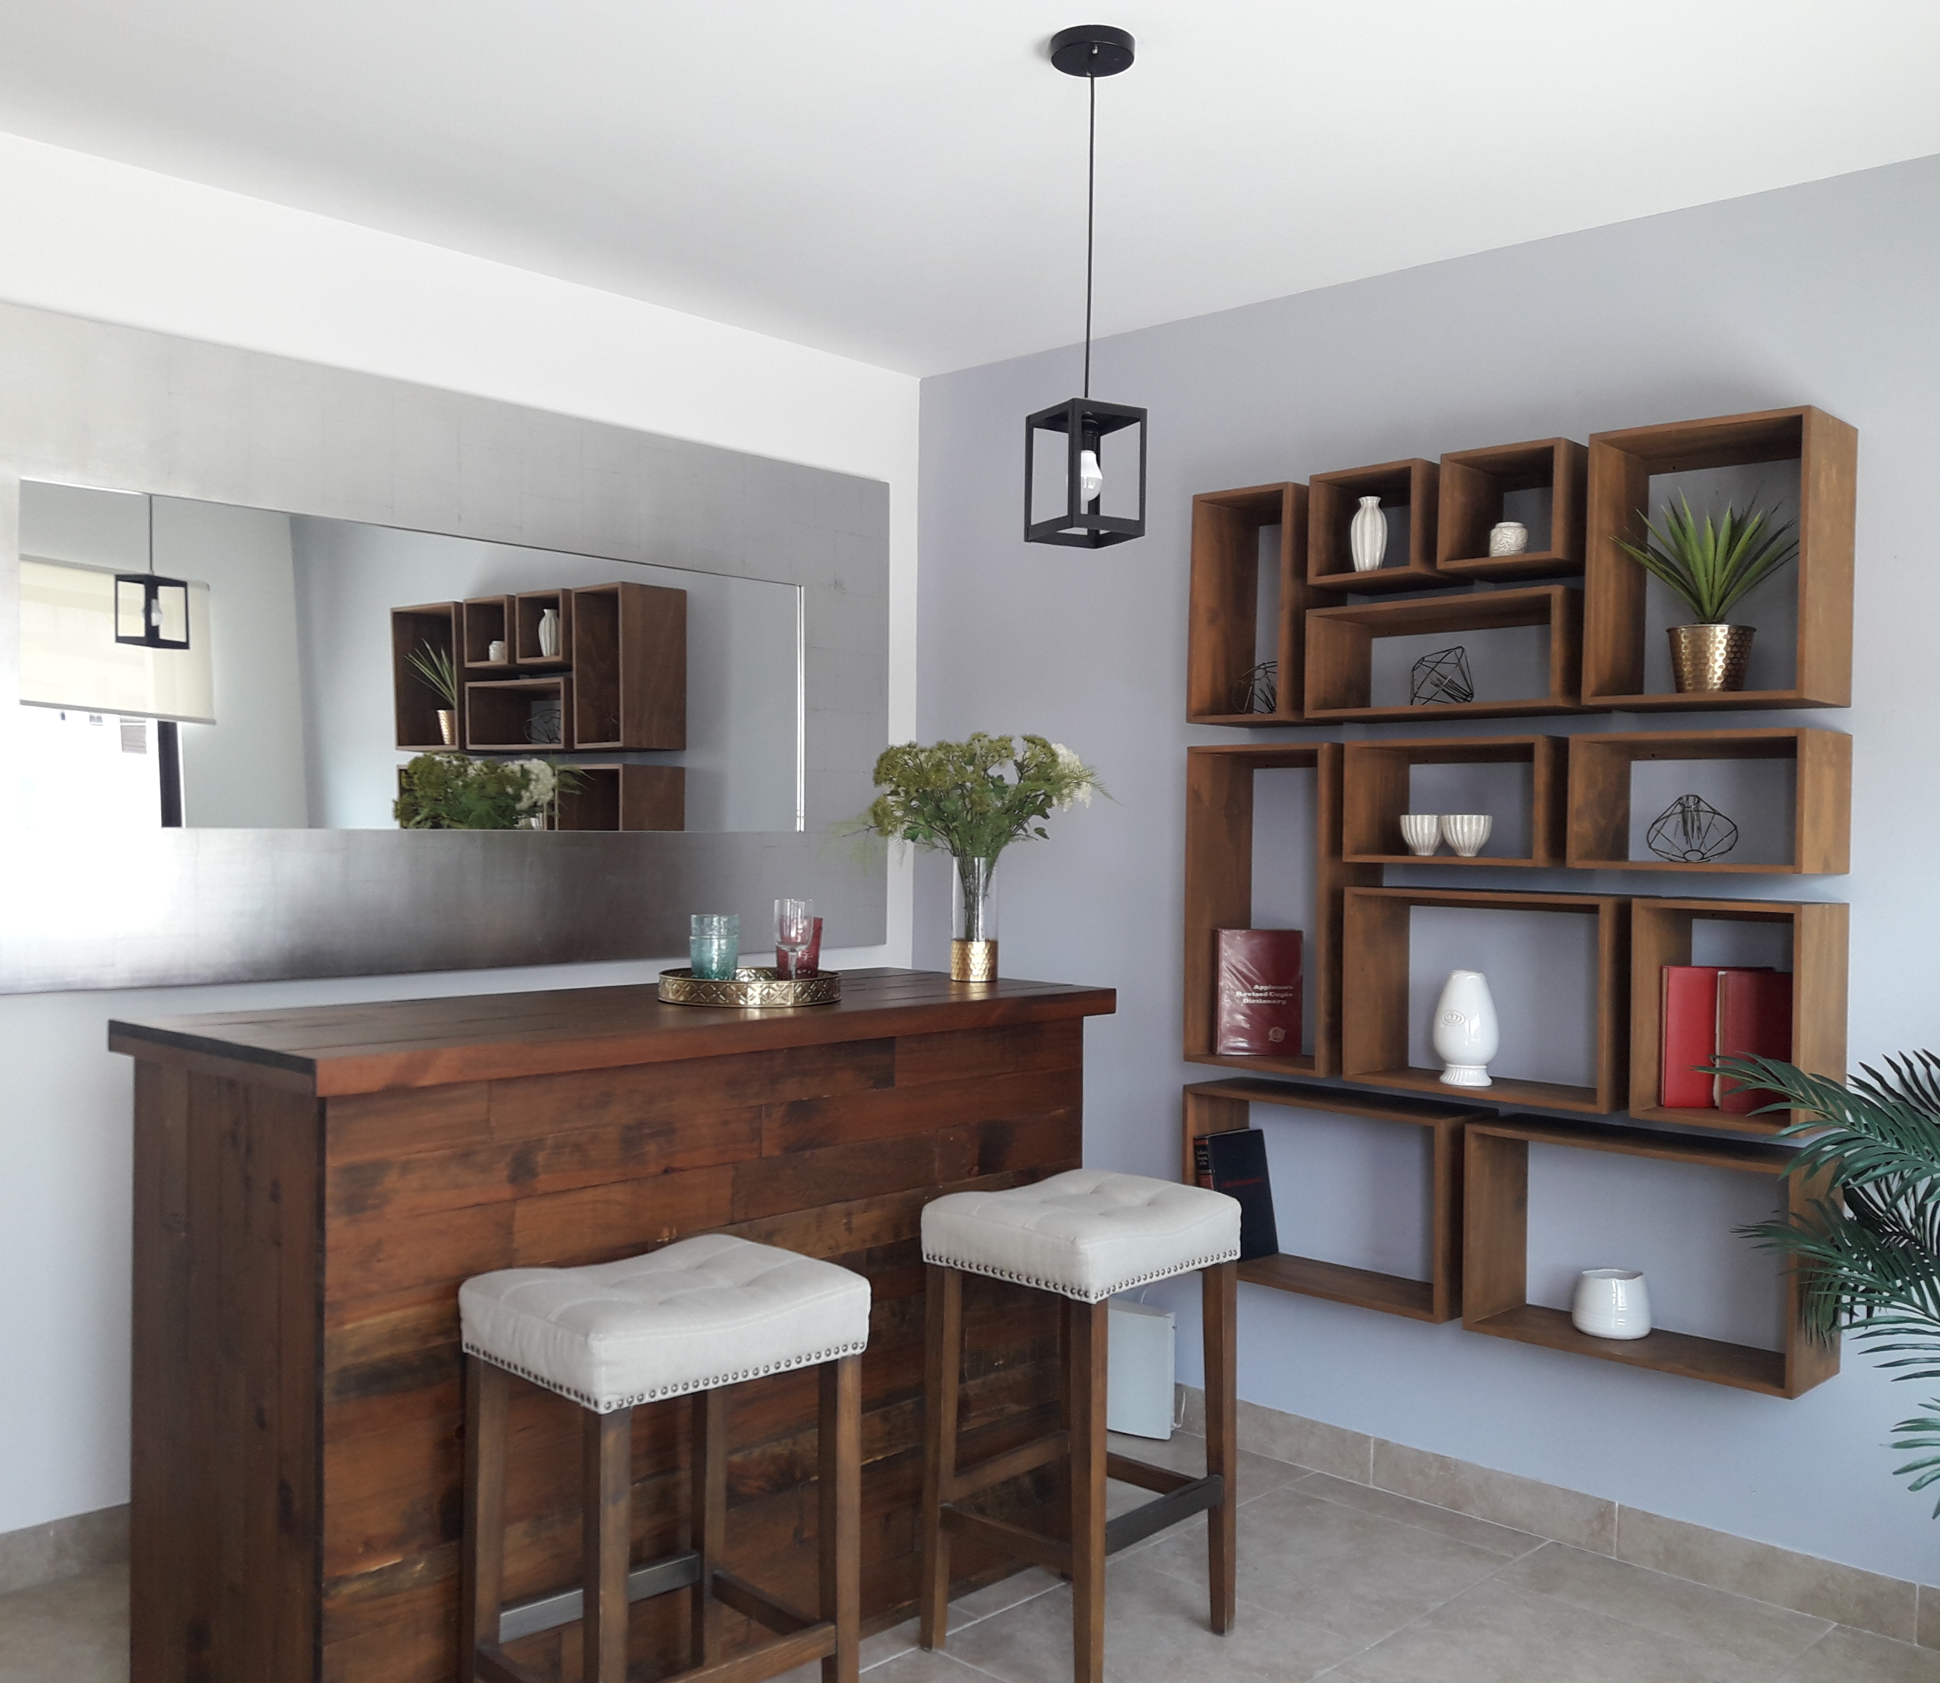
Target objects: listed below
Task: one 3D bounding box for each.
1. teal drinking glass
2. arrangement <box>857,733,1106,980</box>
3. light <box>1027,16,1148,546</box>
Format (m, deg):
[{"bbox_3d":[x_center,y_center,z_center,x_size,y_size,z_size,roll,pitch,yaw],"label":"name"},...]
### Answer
[{"bbox_3d":[-0.449,0.197,3.191,0.084,0.135,0.084,1,0,-8],"label":"teal drinking glass"},{"bbox_3d":[0.020,0.033,3.654,0.480,0.498,0.470,1,0,0],"label":"arrangement"},{"bbox_3d":[0.179,-0.826,2.723,0.133,0.747,0.133,0,1,-30],"label":"light"}]

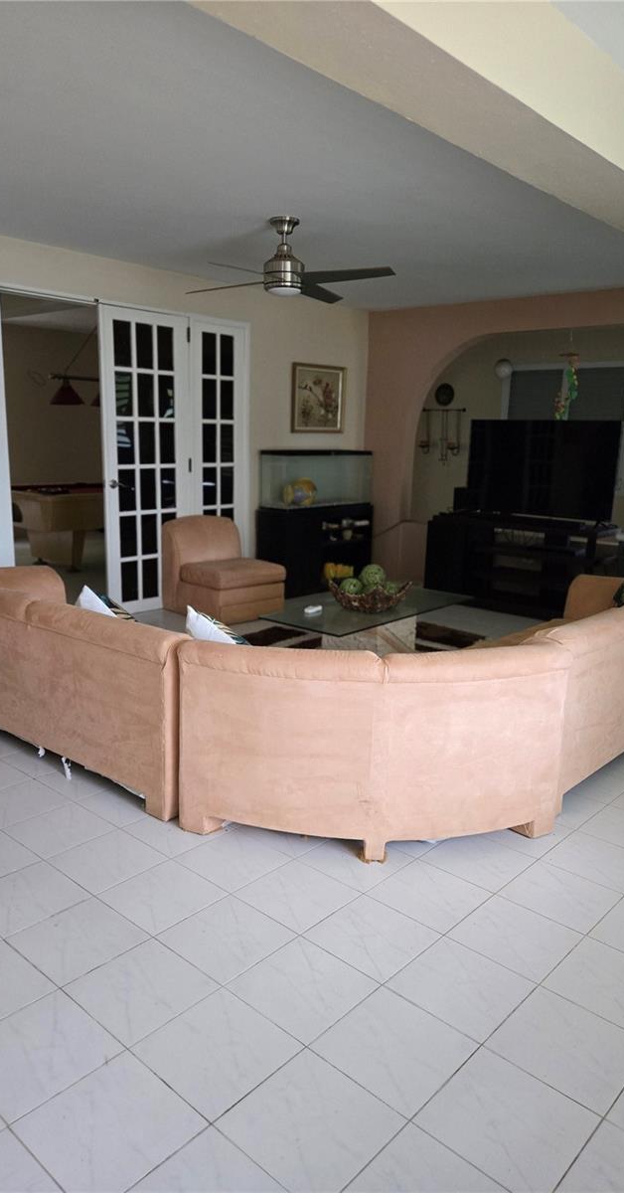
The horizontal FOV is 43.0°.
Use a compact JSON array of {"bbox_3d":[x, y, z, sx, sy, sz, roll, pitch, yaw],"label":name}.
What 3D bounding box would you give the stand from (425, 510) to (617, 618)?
[{"bbox_3d":[1.784,-0.243,6.962,1.582,0.725,0.474,12,15,41],"label":"stand"}]

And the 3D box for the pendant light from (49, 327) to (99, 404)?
[{"bbox_3d":[-2.209,-2.548,8.547,0.367,0.973,1.340,12,15,41],"label":"pendant light"}]

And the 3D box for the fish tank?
[{"bbox_3d":[0.060,-1.108,7.474,0.373,0.520,1.178,12,15,41],"label":"fish tank"}]

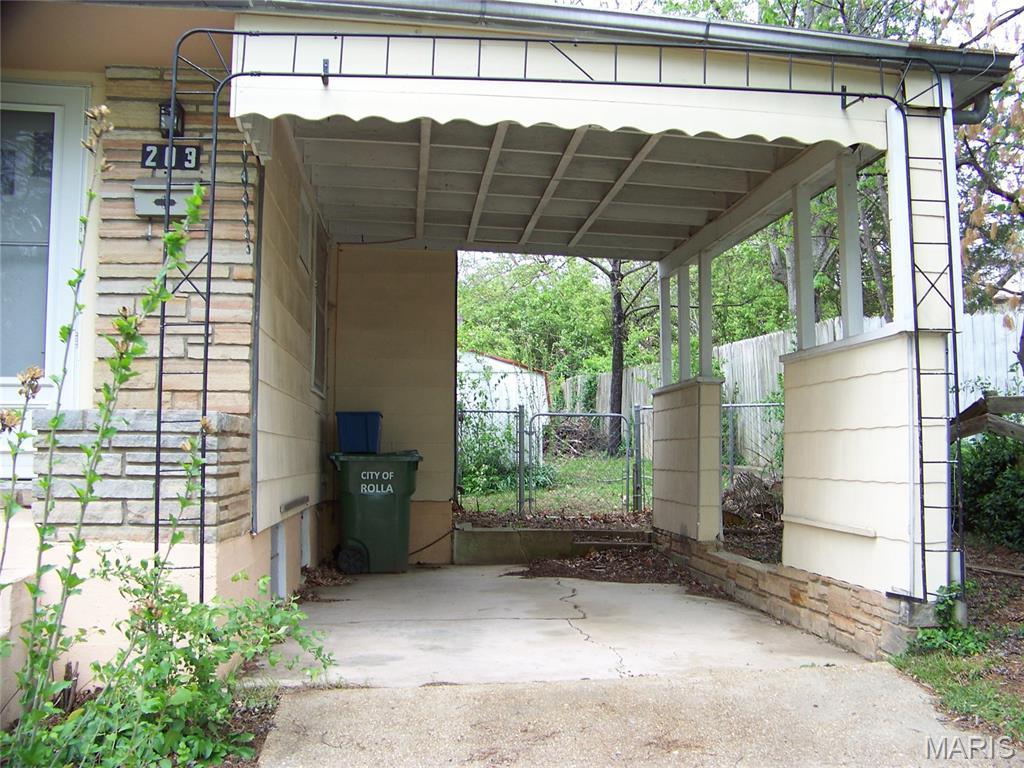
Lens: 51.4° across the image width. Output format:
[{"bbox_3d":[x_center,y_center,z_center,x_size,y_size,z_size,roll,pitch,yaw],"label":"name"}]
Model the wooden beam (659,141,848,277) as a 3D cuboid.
[{"bbox_3d":[1.823,-1.285,8.279,0.190,0.225,4.900,0,-4,-6],"label":"wooden beam"}]

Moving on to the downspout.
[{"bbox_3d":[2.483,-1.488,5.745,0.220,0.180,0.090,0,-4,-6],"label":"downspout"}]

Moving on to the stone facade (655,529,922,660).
[{"bbox_3d":[1.775,1.433,7.911,0.220,0.380,5.450,0,-4,-6],"label":"stone facade"}]

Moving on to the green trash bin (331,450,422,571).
[{"bbox_3d":[-1.304,1.212,10.192,0.870,1.135,0.700,0,-4,-6],"label":"green trash bin"}]

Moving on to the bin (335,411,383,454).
[{"bbox_3d":[-1.466,0.468,10.152,0.430,0.395,0.550,0,-4,-6],"label":"bin"}]

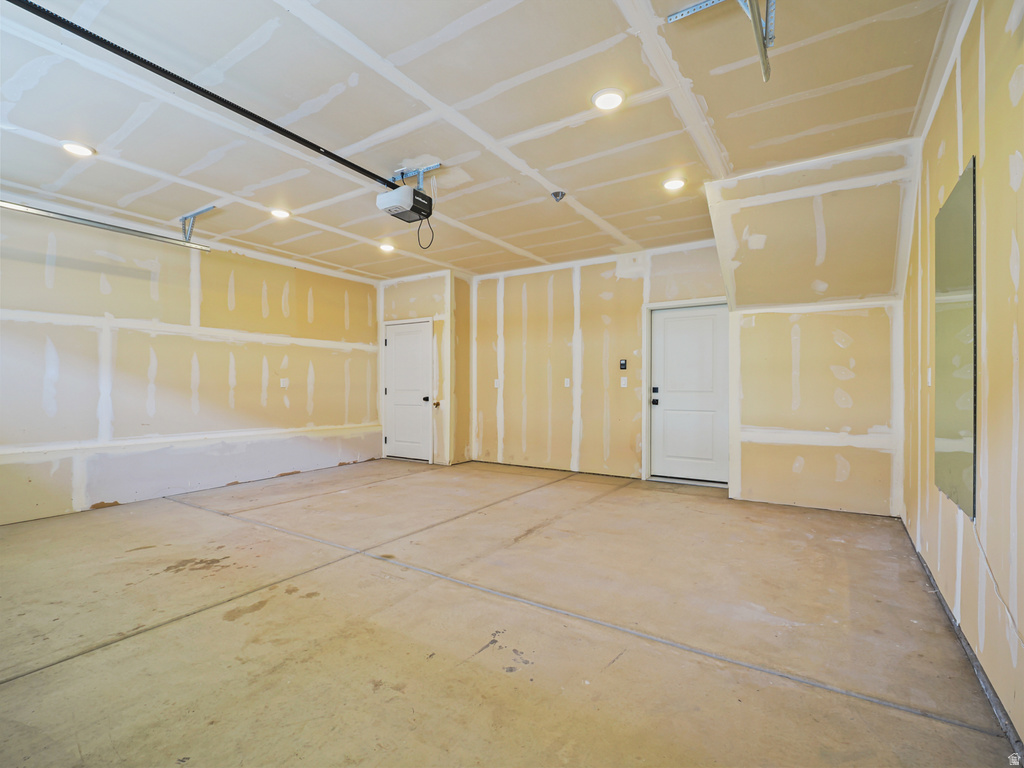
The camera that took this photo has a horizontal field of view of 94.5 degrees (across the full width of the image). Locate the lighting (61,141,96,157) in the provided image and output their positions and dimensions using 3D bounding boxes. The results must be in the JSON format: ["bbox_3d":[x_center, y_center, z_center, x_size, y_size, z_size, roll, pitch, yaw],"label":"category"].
[{"bbox_3d":[-2.955,-1.605,3.221,0.178,0.024,0.178,0,0,34],"label":"lighting"}]

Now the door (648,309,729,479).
[{"bbox_3d":[2.083,0.111,5.524,0.880,2.020,0.050,0,0,34],"label":"door"}]

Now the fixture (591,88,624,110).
[{"bbox_3d":[0.551,-1.625,2.703,0.178,0.024,0.178,0,0,0],"label":"fixture"}]

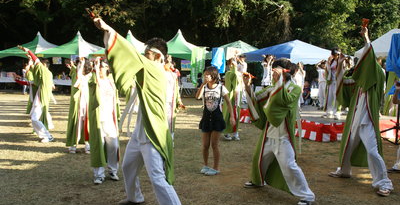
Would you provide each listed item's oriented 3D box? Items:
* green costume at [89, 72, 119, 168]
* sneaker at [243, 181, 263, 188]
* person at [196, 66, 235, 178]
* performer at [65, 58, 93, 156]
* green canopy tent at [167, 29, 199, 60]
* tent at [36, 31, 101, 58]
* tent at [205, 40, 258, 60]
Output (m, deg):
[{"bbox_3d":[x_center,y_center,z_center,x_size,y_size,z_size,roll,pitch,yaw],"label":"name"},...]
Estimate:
[{"bbox_3d":[-1.176,0.214,4.954,0.430,1.200,0.380,1,6,8],"label":"green costume"},{"bbox_3d":[0.649,0.952,4.812,0.265,0.100,0.100,-1,6,-12],"label":"sneaker"},{"bbox_3d":[0.200,0.228,5.327,0.500,1.440,0.320,2,6,22],"label":"person"},{"bbox_3d":[-1.988,0.037,6.601,0.460,1.570,0.420,2,6,20],"label":"performer"},{"bbox_3d":[-0.960,-1.966,19.200,2.750,3.080,2.750,2,6,22],"label":"green canopy tent"},{"bbox_3d":[-6.449,-2.133,20.892,2.750,3.080,2.750,2,6,22],"label":"tent"},{"bbox_3d":[1.964,-1.870,20.415,2.900,2.650,2.900,2,6,15],"label":"tent"}]

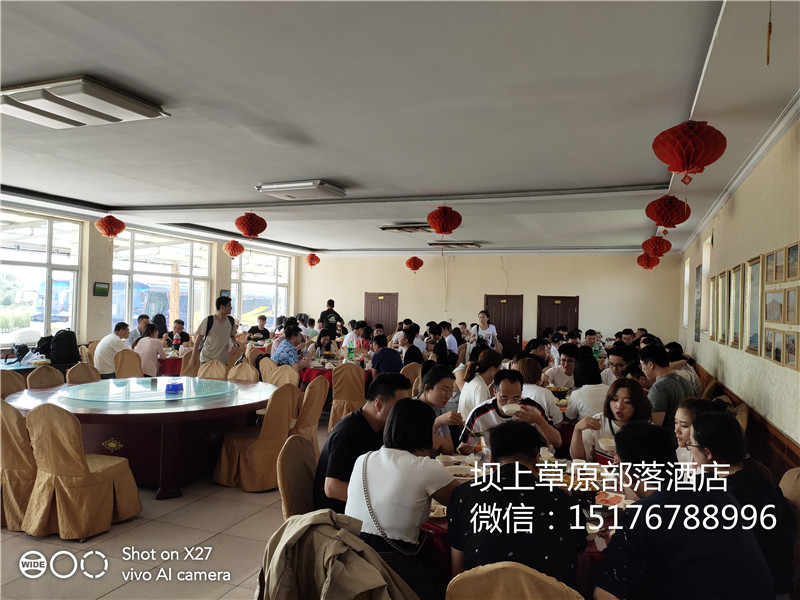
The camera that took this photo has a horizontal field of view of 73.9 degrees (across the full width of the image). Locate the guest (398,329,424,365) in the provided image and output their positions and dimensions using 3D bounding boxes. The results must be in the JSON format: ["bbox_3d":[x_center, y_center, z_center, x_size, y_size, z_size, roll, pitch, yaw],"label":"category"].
[{"bbox_3d":[0.081,1.137,8.692,0.750,1.290,0.500,2,0,22],"label":"guest"}]

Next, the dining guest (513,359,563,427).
[{"bbox_3d":[1.156,1.132,4.500,0.480,1.270,0.720,2,0,25],"label":"dining guest"}]

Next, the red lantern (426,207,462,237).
[{"bbox_3d":[0.595,-1.057,7.108,0.460,0.380,0.460,2,0,0],"label":"red lantern"}]

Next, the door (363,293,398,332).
[{"bbox_3d":[-0.533,0.835,14.391,0.970,2.020,0.100,1,-1,24],"label":"door"}]

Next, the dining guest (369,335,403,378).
[{"bbox_3d":[-0.179,1.103,7.050,0.500,1.270,0.750,2,0,-38],"label":"dining guest"}]

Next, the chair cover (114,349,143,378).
[{"bbox_3d":[-3.826,1.160,7.660,0.460,0.935,0.580,2,-1,-7],"label":"chair cover"}]

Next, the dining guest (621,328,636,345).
[{"bbox_3d":[3.842,1.216,8.978,0.500,1.380,0.660,1,-1,18],"label":"dining guest"}]

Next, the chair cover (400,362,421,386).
[{"bbox_3d":[0.114,1.294,7.100,0.520,0.930,0.450,1,-1,44],"label":"chair cover"}]

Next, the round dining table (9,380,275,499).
[{"bbox_3d":[-2.350,1.247,5.057,2.260,0.770,2.260,2,-1,0],"label":"round dining table"}]

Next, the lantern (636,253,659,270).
[{"bbox_3d":[5.479,-0.848,11.700,0.460,0.380,0.460,2,-1,24],"label":"lantern"}]

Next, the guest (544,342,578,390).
[{"bbox_3d":[1.702,1.124,5.400,0.520,1.320,0.680,2,-1,6],"label":"guest"}]

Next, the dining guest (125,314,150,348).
[{"bbox_3d":[-4.247,0.960,8.800,0.780,1.330,0.520,2,-1,37],"label":"dining guest"}]

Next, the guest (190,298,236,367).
[{"bbox_3d":[-2.443,0.810,7.000,0.560,1.710,0.380,3,-1,-38],"label":"guest"}]

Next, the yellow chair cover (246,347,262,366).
[{"bbox_3d":[-2.254,1.226,8.350,0.460,0.935,0.580,2,-1,-23],"label":"yellow chair cover"}]

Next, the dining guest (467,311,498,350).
[{"bbox_3d":[1.510,1.002,9.500,0.480,1.600,0.340,2,0,9],"label":"dining guest"}]

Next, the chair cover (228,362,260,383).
[{"bbox_3d":[-1.967,1.237,6.345,0.470,0.930,0.560,1,-1,20],"label":"chair cover"}]

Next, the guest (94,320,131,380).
[{"bbox_3d":[-4.337,0.991,8.142,0.750,1.280,0.500,2,0,-28],"label":"guest"}]

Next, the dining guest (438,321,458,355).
[{"bbox_3d":[0.843,1.171,10.800,0.780,1.330,0.480,2,-1,2],"label":"dining guest"}]

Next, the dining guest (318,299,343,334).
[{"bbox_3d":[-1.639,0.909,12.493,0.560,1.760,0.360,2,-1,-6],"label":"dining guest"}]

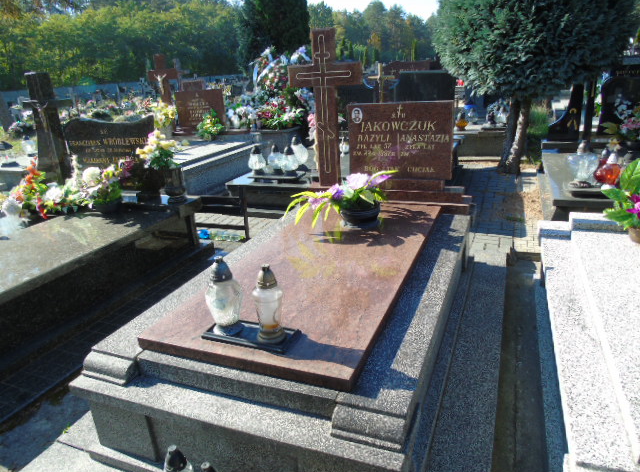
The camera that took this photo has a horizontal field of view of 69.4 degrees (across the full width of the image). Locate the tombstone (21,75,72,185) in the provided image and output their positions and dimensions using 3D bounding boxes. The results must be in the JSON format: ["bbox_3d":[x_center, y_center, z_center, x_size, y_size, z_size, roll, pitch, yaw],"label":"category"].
[{"bbox_3d":[-2.525,-0.970,4.330,0.450,1.120,0.140,3,19,19],"label":"tombstone"}]

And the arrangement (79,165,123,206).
[{"bbox_3d":[-1.775,-0.408,3.734,0.320,0.335,0.300,4,21,22],"label":"arrangement"}]

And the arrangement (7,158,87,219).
[{"bbox_3d":[-2.397,-0.407,4.050,0.580,0.420,0.380,3,19,19],"label":"arrangement"}]

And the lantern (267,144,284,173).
[{"bbox_3d":[-0.459,-0.792,4.766,0.170,0.298,0.170,-3,19,1],"label":"lantern"}]

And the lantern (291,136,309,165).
[{"bbox_3d":[-0.198,-0.915,5.162,0.185,0.382,0.185,4,21,21],"label":"lantern"}]

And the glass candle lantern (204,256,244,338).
[{"bbox_3d":[-0.340,0.211,1.643,0.130,0.289,0.130,4,21,21],"label":"glass candle lantern"}]

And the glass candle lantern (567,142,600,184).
[{"bbox_3d":[1.913,-0.532,3.382,0.235,0.308,0.180,4,21,22],"label":"glass candle lantern"}]

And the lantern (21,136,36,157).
[{"bbox_3d":[-4.588,-1.419,7.288,0.205,0.289,0.205,4,21,22],"label":"lantern"}]

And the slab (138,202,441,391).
[{"bbox_3d":[0.042,0.122,2.394,0.860,0.038,1.805,4,22,22],"label":"slab"}]

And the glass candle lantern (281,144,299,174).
[{"bbox_3d":[-0.318,-0.791,4.867,0.185,0.312,0.185,-3,19,1],"label":"glass candle lantern"}]

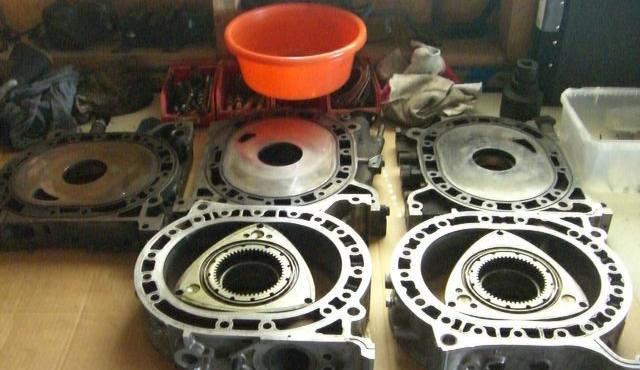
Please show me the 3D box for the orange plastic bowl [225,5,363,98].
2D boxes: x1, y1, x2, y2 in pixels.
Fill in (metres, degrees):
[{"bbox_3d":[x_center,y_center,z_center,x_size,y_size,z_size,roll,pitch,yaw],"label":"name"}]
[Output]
[{"bbox_3d":[-0.048,-0.264,1.420,0.283,0.110,0.283,0,36,0],"label":"orange plastic bowl"}]

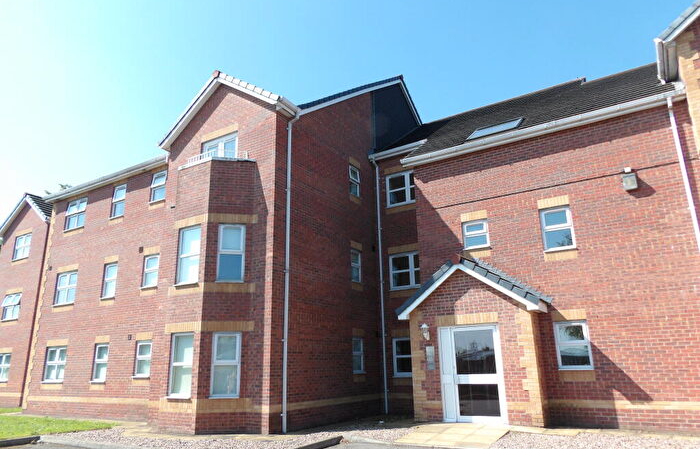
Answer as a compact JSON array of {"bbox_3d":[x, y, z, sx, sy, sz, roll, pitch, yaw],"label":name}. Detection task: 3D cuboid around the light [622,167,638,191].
[{"bbox_3d":[6.087,-0.991,10.571,0.260,0.530,0.200,-11,-19,30],"label":"light"}]

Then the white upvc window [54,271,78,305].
[{"bbox_3d":[-10.201,2.301,17.487,1.380,1.210,0.120,-11,-19,30],"label":"white upvc window"}]

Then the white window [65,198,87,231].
[{"bbox_3d":[-10.244,-0.377,18.212,1.339,1.198,0.130,-11,-19,30],"label":"white window"}]

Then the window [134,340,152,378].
[{"bbox_3d":[-6.094,3.972,14.353,0.783,1.037,0.120,-11,-19,30],"label":"window"}]

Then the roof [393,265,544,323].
[{"bbox_3d":[2.785,1.463,11.457,3.380,1.400,1.150,-11,-19,30],"label":"roof"}]

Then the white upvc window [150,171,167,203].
[{"bbox_3d":[-6.234,-1.229,15.873,0.780,1.030,0.160,-11,-19,30],"label":"white upvc window"}]

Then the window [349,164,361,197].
[{"bbox_3d":[0.123,-1.384,15.631,0.130,0.984,0.688,-11,-19,30],"label":"window"}]

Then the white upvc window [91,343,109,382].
[{"bbox_3d":[-7.889,4.388,15.385,0.798,1.215,0.120,-11,-19,30],"label":"white upvc window"}]

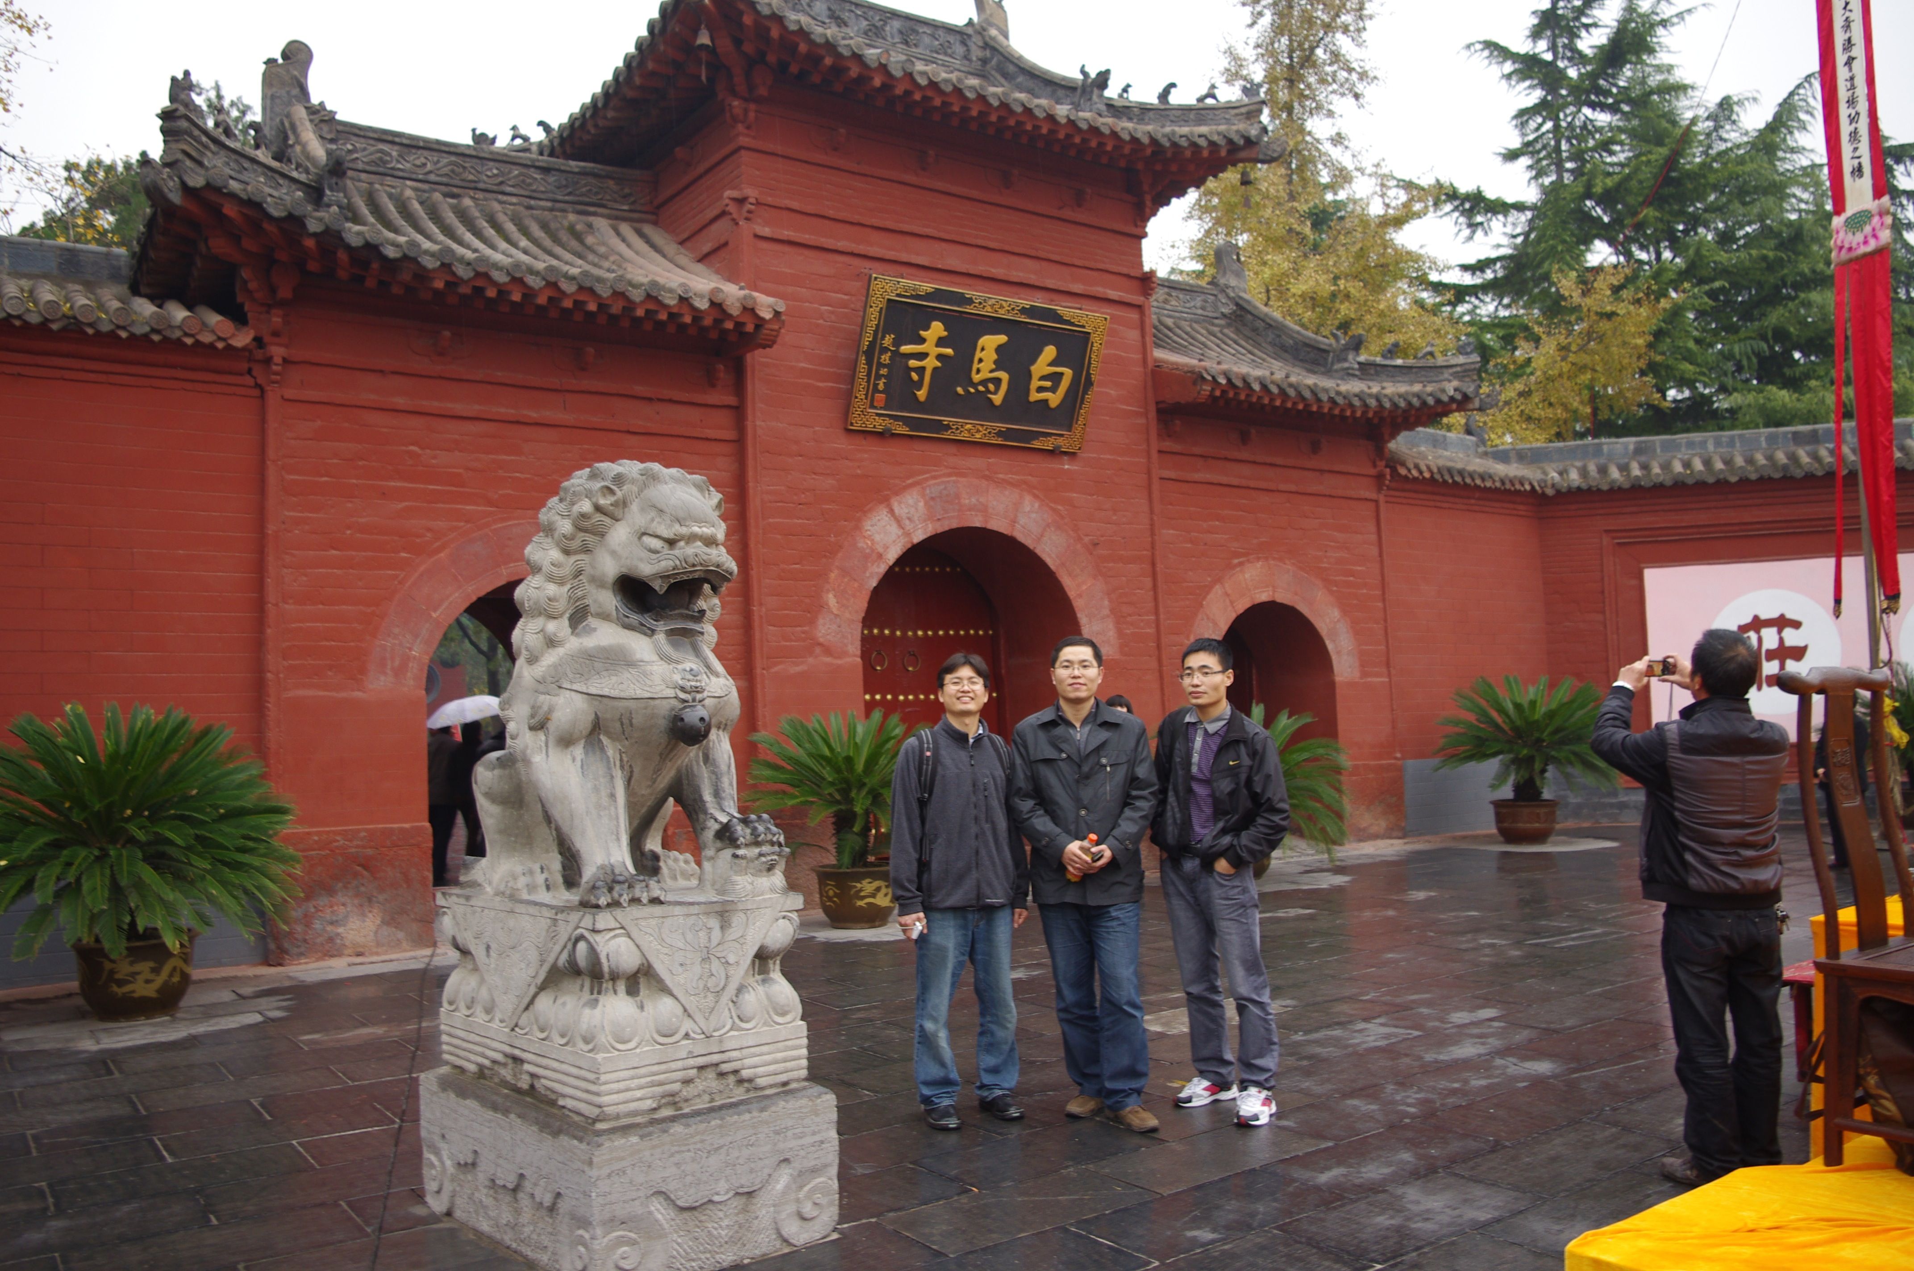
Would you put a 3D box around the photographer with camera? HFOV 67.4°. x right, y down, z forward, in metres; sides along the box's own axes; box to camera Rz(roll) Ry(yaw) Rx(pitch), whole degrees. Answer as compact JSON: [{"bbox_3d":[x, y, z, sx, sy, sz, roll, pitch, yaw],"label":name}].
[{"bbox_3d":[2.309,0.809,4.581,0.570,1.680,0.540,-2,-4,-3],"label":"photographer with camera"}]

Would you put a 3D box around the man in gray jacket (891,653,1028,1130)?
[{"bbox_3d":[0.008,0.924,5.352,0.500,1.715,0.380,-2,-4,-3],"label":"man in gray jacket"}]

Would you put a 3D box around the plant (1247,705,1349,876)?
[{"bbox_3d":[2.553,1.384,13.109,1.750,1.620,1.750,1,-5,-34],"label":"plant"}]

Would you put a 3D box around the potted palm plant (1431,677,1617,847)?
[{"bbox_3d":[5.956,1.331,15.343,1.950,1.760,1.950,1,-5,-34],"label":"potted palm plant"}]

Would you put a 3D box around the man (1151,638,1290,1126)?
[{"bbox_3d":[0.940,0.879,5.281,0.500,1.730,0.360,-4,-4,29],"label":"man"}]

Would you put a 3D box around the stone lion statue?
[{"bbox_3d":[-1.044,0.133,4.392,0.640,1.310,0.960,1,-5,-41],"label":"stone lion statue"}]

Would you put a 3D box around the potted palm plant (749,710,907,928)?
[{"bbox_3d":[-0.764,1.369,10.865,1.600,1.620,1.600,-2,-4,0],"label":"potted palm plant"}]

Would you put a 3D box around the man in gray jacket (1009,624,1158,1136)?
[{"bbox_3d":[0.465,0.884,5.259,0.540,1.750,0.360,-2,-4,3],"label":"man in gray jacket"}]

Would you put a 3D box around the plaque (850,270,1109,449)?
[{"bbox_3d":[0.219,-2.342,12.637,2.500,1.270,0.120,1,18,-34],"label":"plaque"}]

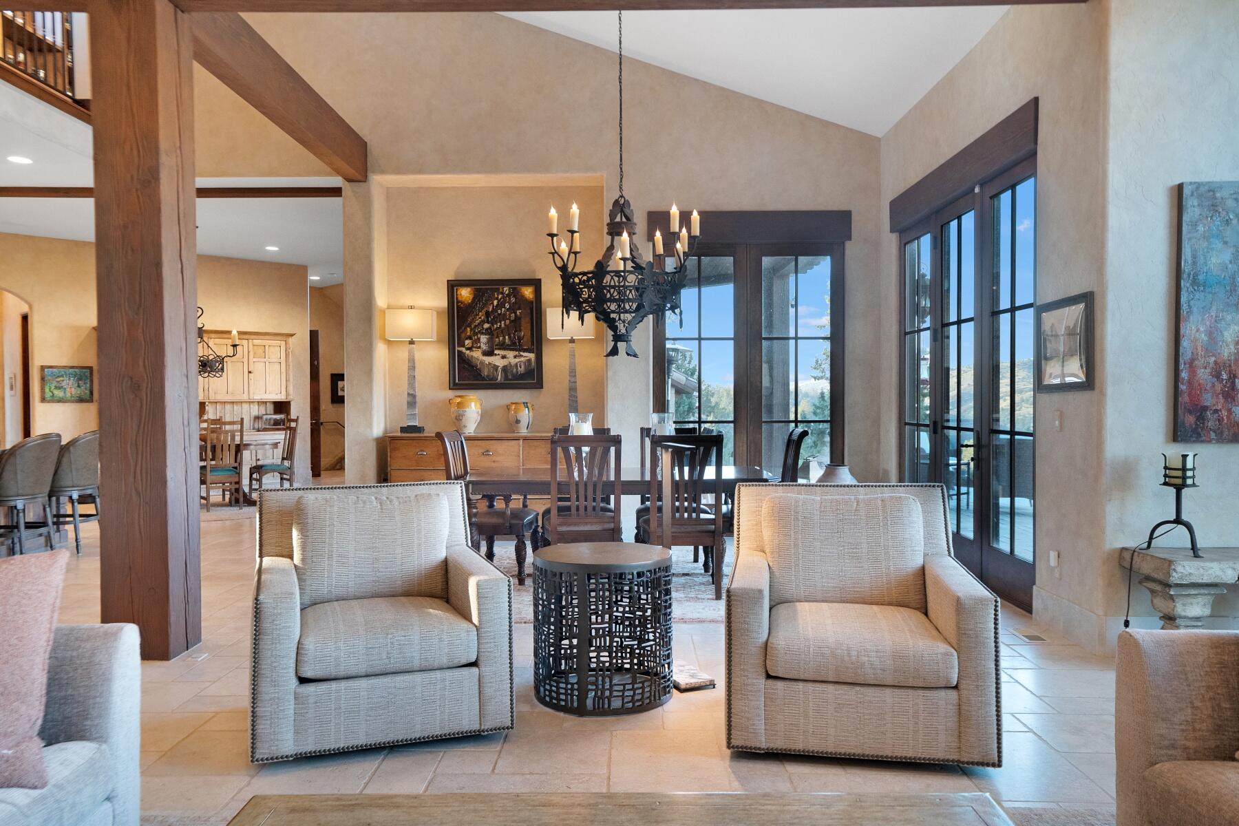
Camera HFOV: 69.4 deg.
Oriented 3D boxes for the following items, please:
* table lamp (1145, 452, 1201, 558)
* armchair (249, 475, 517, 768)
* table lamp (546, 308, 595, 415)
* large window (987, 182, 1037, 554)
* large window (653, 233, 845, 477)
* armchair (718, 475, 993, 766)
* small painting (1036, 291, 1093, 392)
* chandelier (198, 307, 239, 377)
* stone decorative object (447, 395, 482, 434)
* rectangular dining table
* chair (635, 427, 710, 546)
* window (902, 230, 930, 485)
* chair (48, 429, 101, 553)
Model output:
[{"bbox_3d":[2.688,0.429,4.334,0.260,0.480,0.260,0,1,0],"label":"table lamp"},{"bbox_3d":[-0.990,0.786,3.687,0.930,0.905,0.940,-1,1,-18],"label":"armchair"},{"bbox_3d":[-0.437,-0.400,8.318,0.430,1.169,0.200,0,1,0],"label":"table lamp"},{"bbox_3d":[2.451,-0.256,5.568,0.080,2.276,0.632,0,1,0],"label":"large window"},{"bbox_3d":[1.225,-0.270,8.459,1.820,2.680,0.120,0,1,0],"label":"large window"},{"bbox_3d":[0.915,0.770,3.566,0.920,0.900,0.960,0,1,9],"label":"armchair"},{"bbox_3d":[2.372,-0.364,4.779,0.035,0.505,0.590,0,1,0],"label":"small painting"},{"bbox_3d":[-5.248,-0.872,11.040,1.160,0.883,1.160,0,1,0],"label":"chandelier"},{"bbox_3d":[-1.435,0.019,8.328,0.315,0.353,0.285,0,1,0],"label":"stone decorative object"},{"bbox_3d":[0.020,0.802,6.252,2.050,0.760,1.080,0,1,-2],"label":"rectangular dining table"},{"bbox_3d":[0.390,0.647,6.840,0.530,1.055,0.560,0,1,0],"label":"chair"},{"bbox_3d":[2.480,-0.195,7.468,0.090,2.500,0.800,0,1,0],"label":"window"},{"bbox_3d":[-4.688,0.663,7.697,0.600,1.040,0.560,0,1,0],"label":"chair"}]

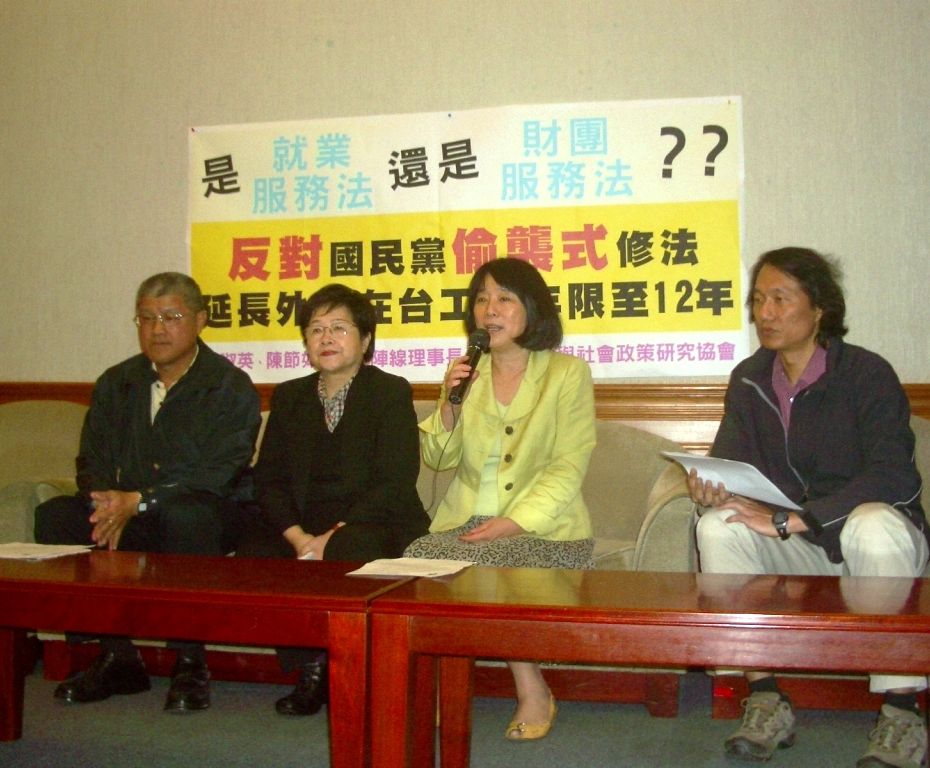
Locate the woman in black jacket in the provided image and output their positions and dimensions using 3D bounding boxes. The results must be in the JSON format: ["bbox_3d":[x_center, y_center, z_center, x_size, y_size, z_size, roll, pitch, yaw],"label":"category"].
[{"bbox_3d":[-0.355,0.293,3.400,0.500,1.190,0.720,0,-2,14],"label":"woman in black jacket"}]

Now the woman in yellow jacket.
[{"bbox_3d":[0.101,0.273,3.270,0.500,1.230,0.700,0,-2,23],"label":"woman in yellow jacket"}]

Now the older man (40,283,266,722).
[{"bbox_3d":[-0.883,0.275,3.460,0.580,1.220,0.740,0,-2,14],"label":"older man"}]

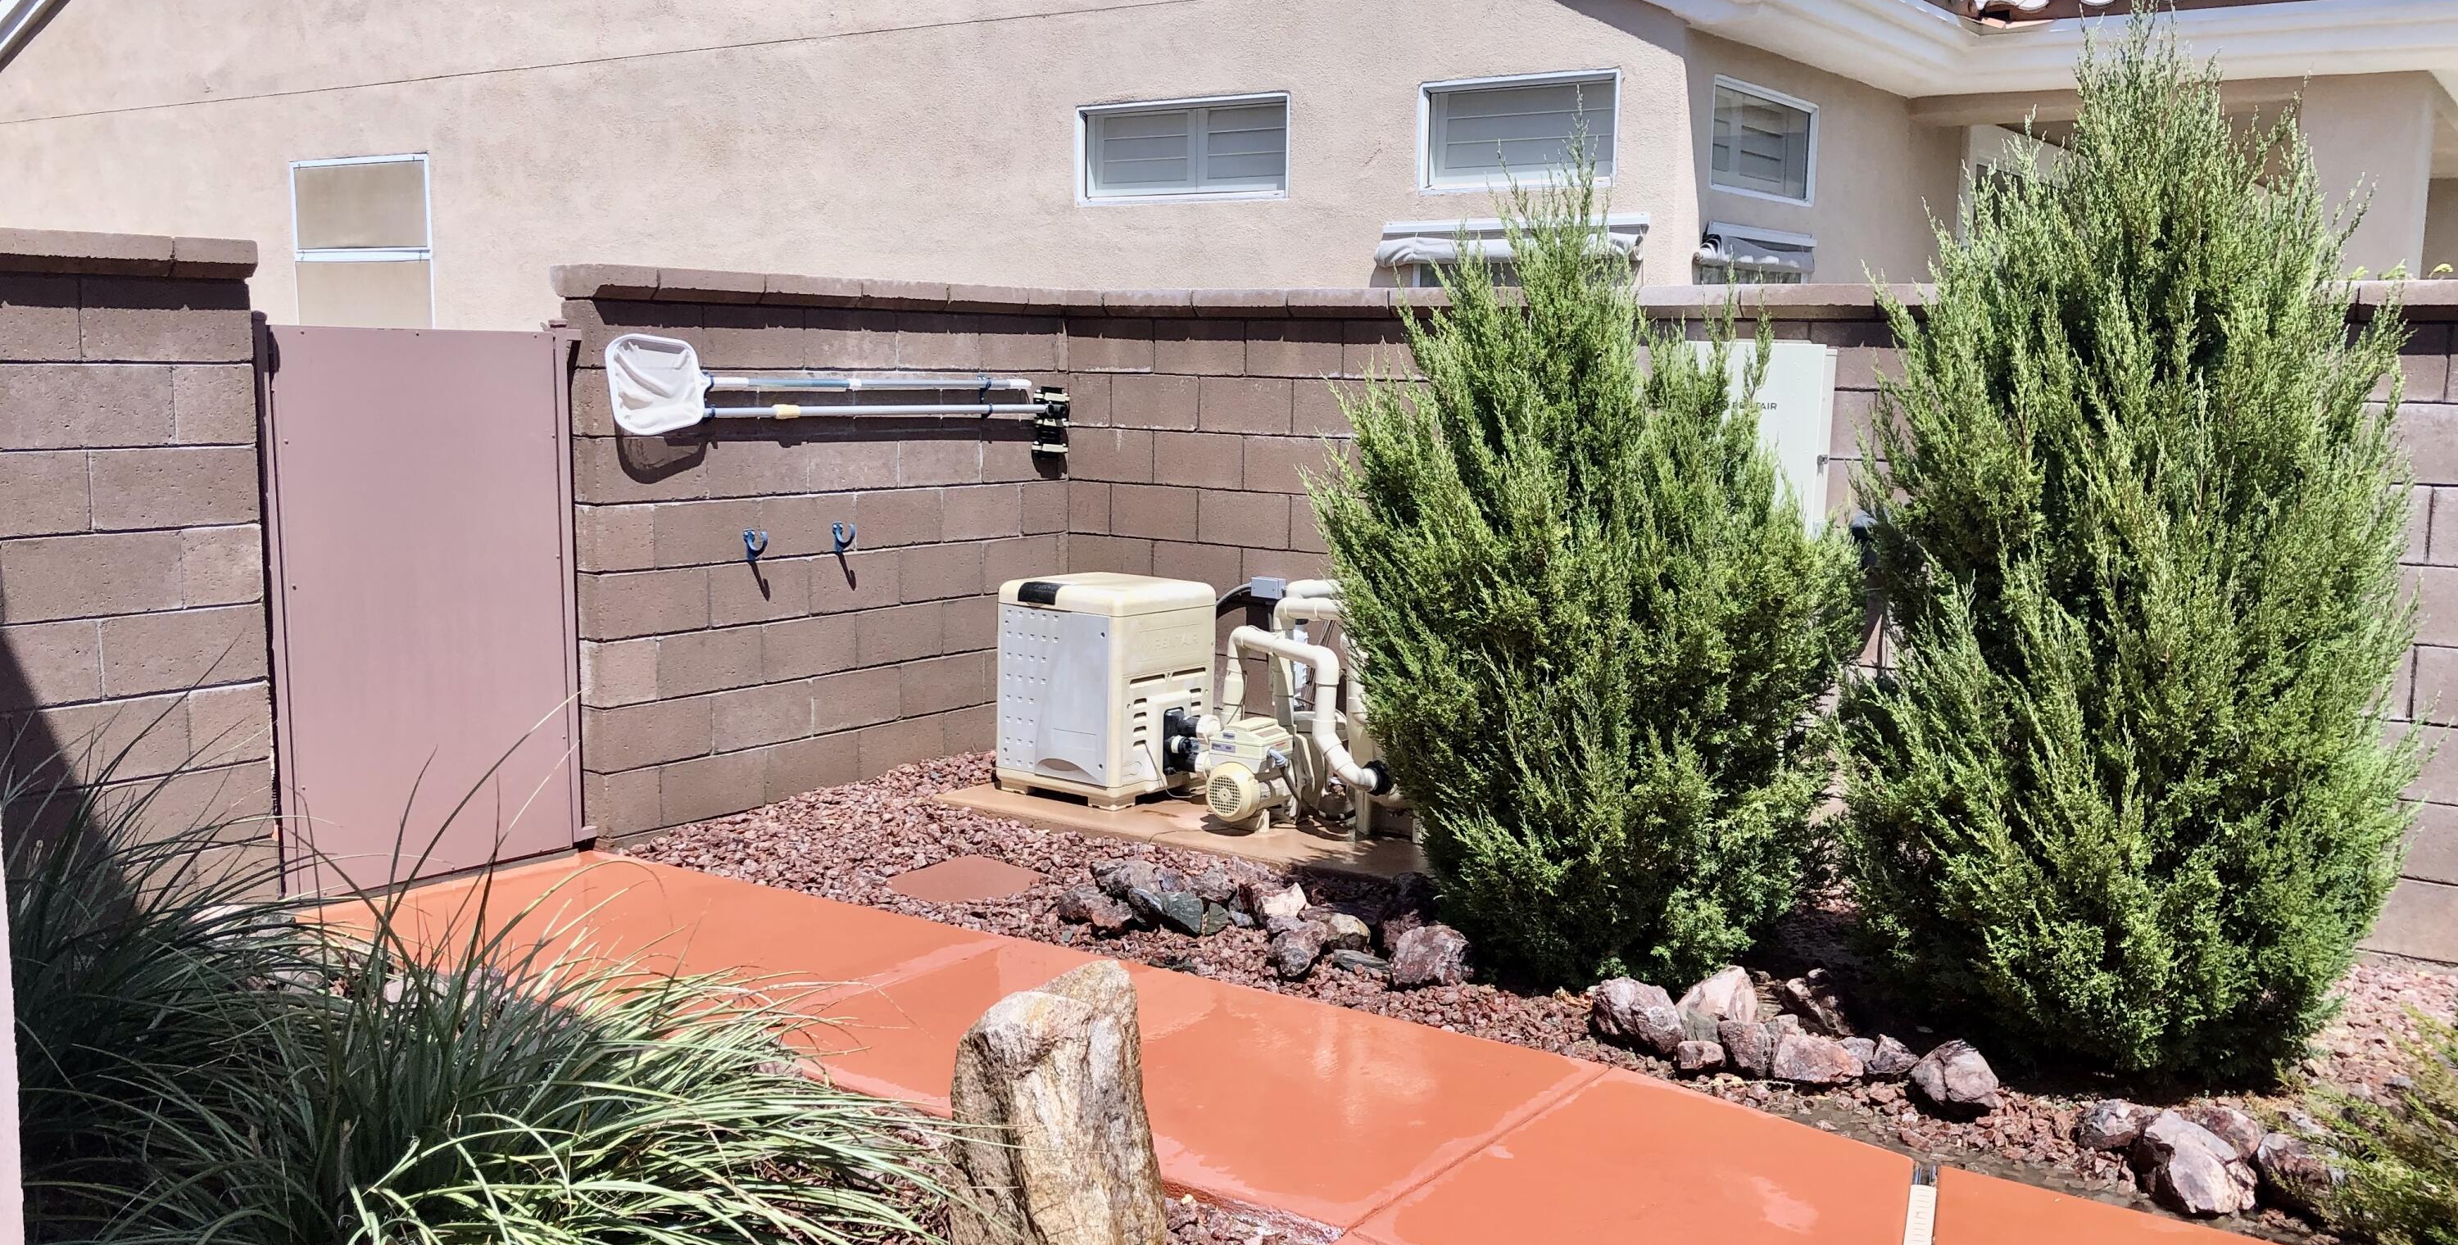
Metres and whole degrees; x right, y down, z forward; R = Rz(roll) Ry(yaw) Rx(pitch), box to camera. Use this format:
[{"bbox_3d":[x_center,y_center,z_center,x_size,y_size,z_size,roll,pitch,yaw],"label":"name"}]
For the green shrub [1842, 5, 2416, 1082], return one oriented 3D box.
[{"bbox_3d":[2.138,-0.273,4.720,1.343,2.365,1.320,4,8,24],"label":"green shrub"}]

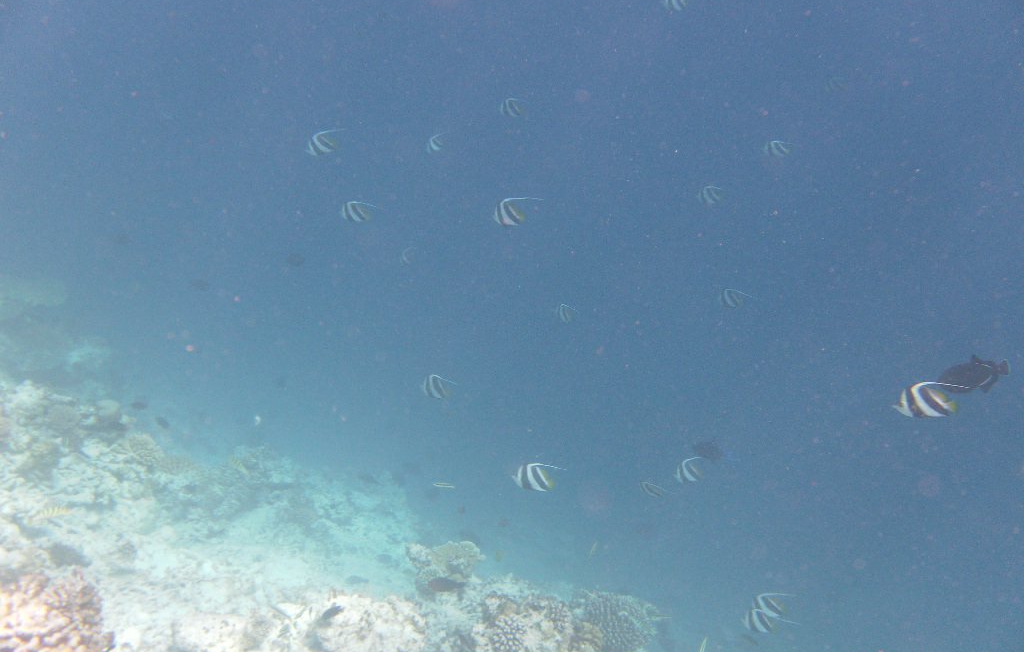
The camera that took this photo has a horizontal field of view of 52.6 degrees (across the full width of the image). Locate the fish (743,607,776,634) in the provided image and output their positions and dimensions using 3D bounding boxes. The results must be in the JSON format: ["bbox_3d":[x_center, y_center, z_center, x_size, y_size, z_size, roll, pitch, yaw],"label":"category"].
[{"bbox_3d":[1.100,1.308,4.600,0.151,0.124,0.035,-3,6,0],"label":"fish"}]

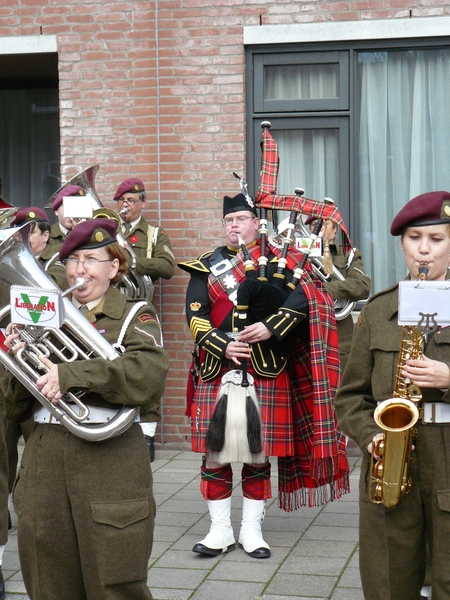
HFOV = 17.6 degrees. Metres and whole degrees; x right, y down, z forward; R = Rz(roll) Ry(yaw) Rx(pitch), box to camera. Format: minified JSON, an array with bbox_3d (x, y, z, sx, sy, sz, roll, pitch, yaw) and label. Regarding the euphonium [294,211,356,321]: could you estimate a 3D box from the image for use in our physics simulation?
[{"bbox_3d":[0.556,-0.185,8.300,0.340,0.660,0.320,-38,3,14],"label":"euphonium"}]

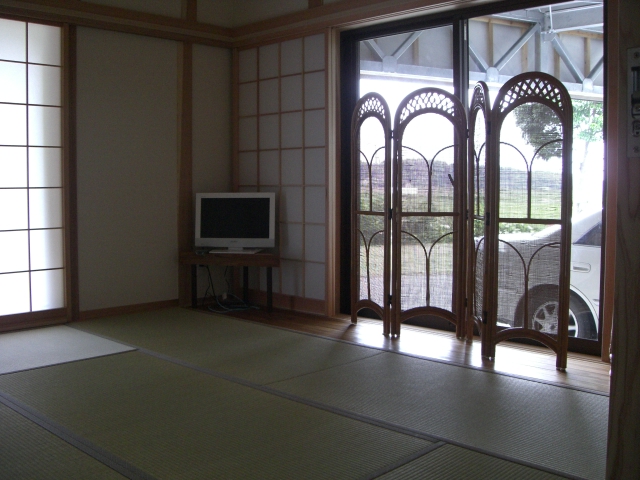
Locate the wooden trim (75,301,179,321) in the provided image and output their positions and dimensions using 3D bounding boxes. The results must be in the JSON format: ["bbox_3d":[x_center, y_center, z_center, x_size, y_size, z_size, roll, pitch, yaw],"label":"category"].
[{"bbox_3d":[-1.172,0.429,4.391,0.030,0.052,0.698,4,6,45],"label":"wooden trim"}]

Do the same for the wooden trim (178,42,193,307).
[{"bbox_3d":[-0.897,-0.419,4.630,0.060,1.711,0.110,4,6,45],"label":"wooden trim"}]

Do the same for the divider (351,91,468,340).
[{"bbox_3d":[0.409,-0.145,3.744,0.730,1.294,0.241,3,5,38],"label":"divider"}]

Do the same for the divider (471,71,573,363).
[{"bbox_3d":[0.832,-0.103,3.225,0.199,1.283,0.683,-2,4,-25],"label":"divider"}]

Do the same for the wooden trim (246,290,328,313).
[{"bbox_3d":[-0.242,0.396,4.579,0.807,0.092,0.035,4,6,45],"label":"wooden trim"}]

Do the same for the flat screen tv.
[{"bbox_3d":[-0.537,-0.108,4.479,0.520,0.378,0.190,1,4,13],"label":"flat screen tv"}]

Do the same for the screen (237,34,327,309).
[{"bbox_3d":[-0.261,-0.412,4.542,0.865,1.711,0.040,4,6,45],"label":"screen"}]

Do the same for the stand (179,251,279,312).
[{"bbox_3d":[-0.523,0.255,4.627,0.654,0.367,0.400,1,4,17],"label":"stand"}]

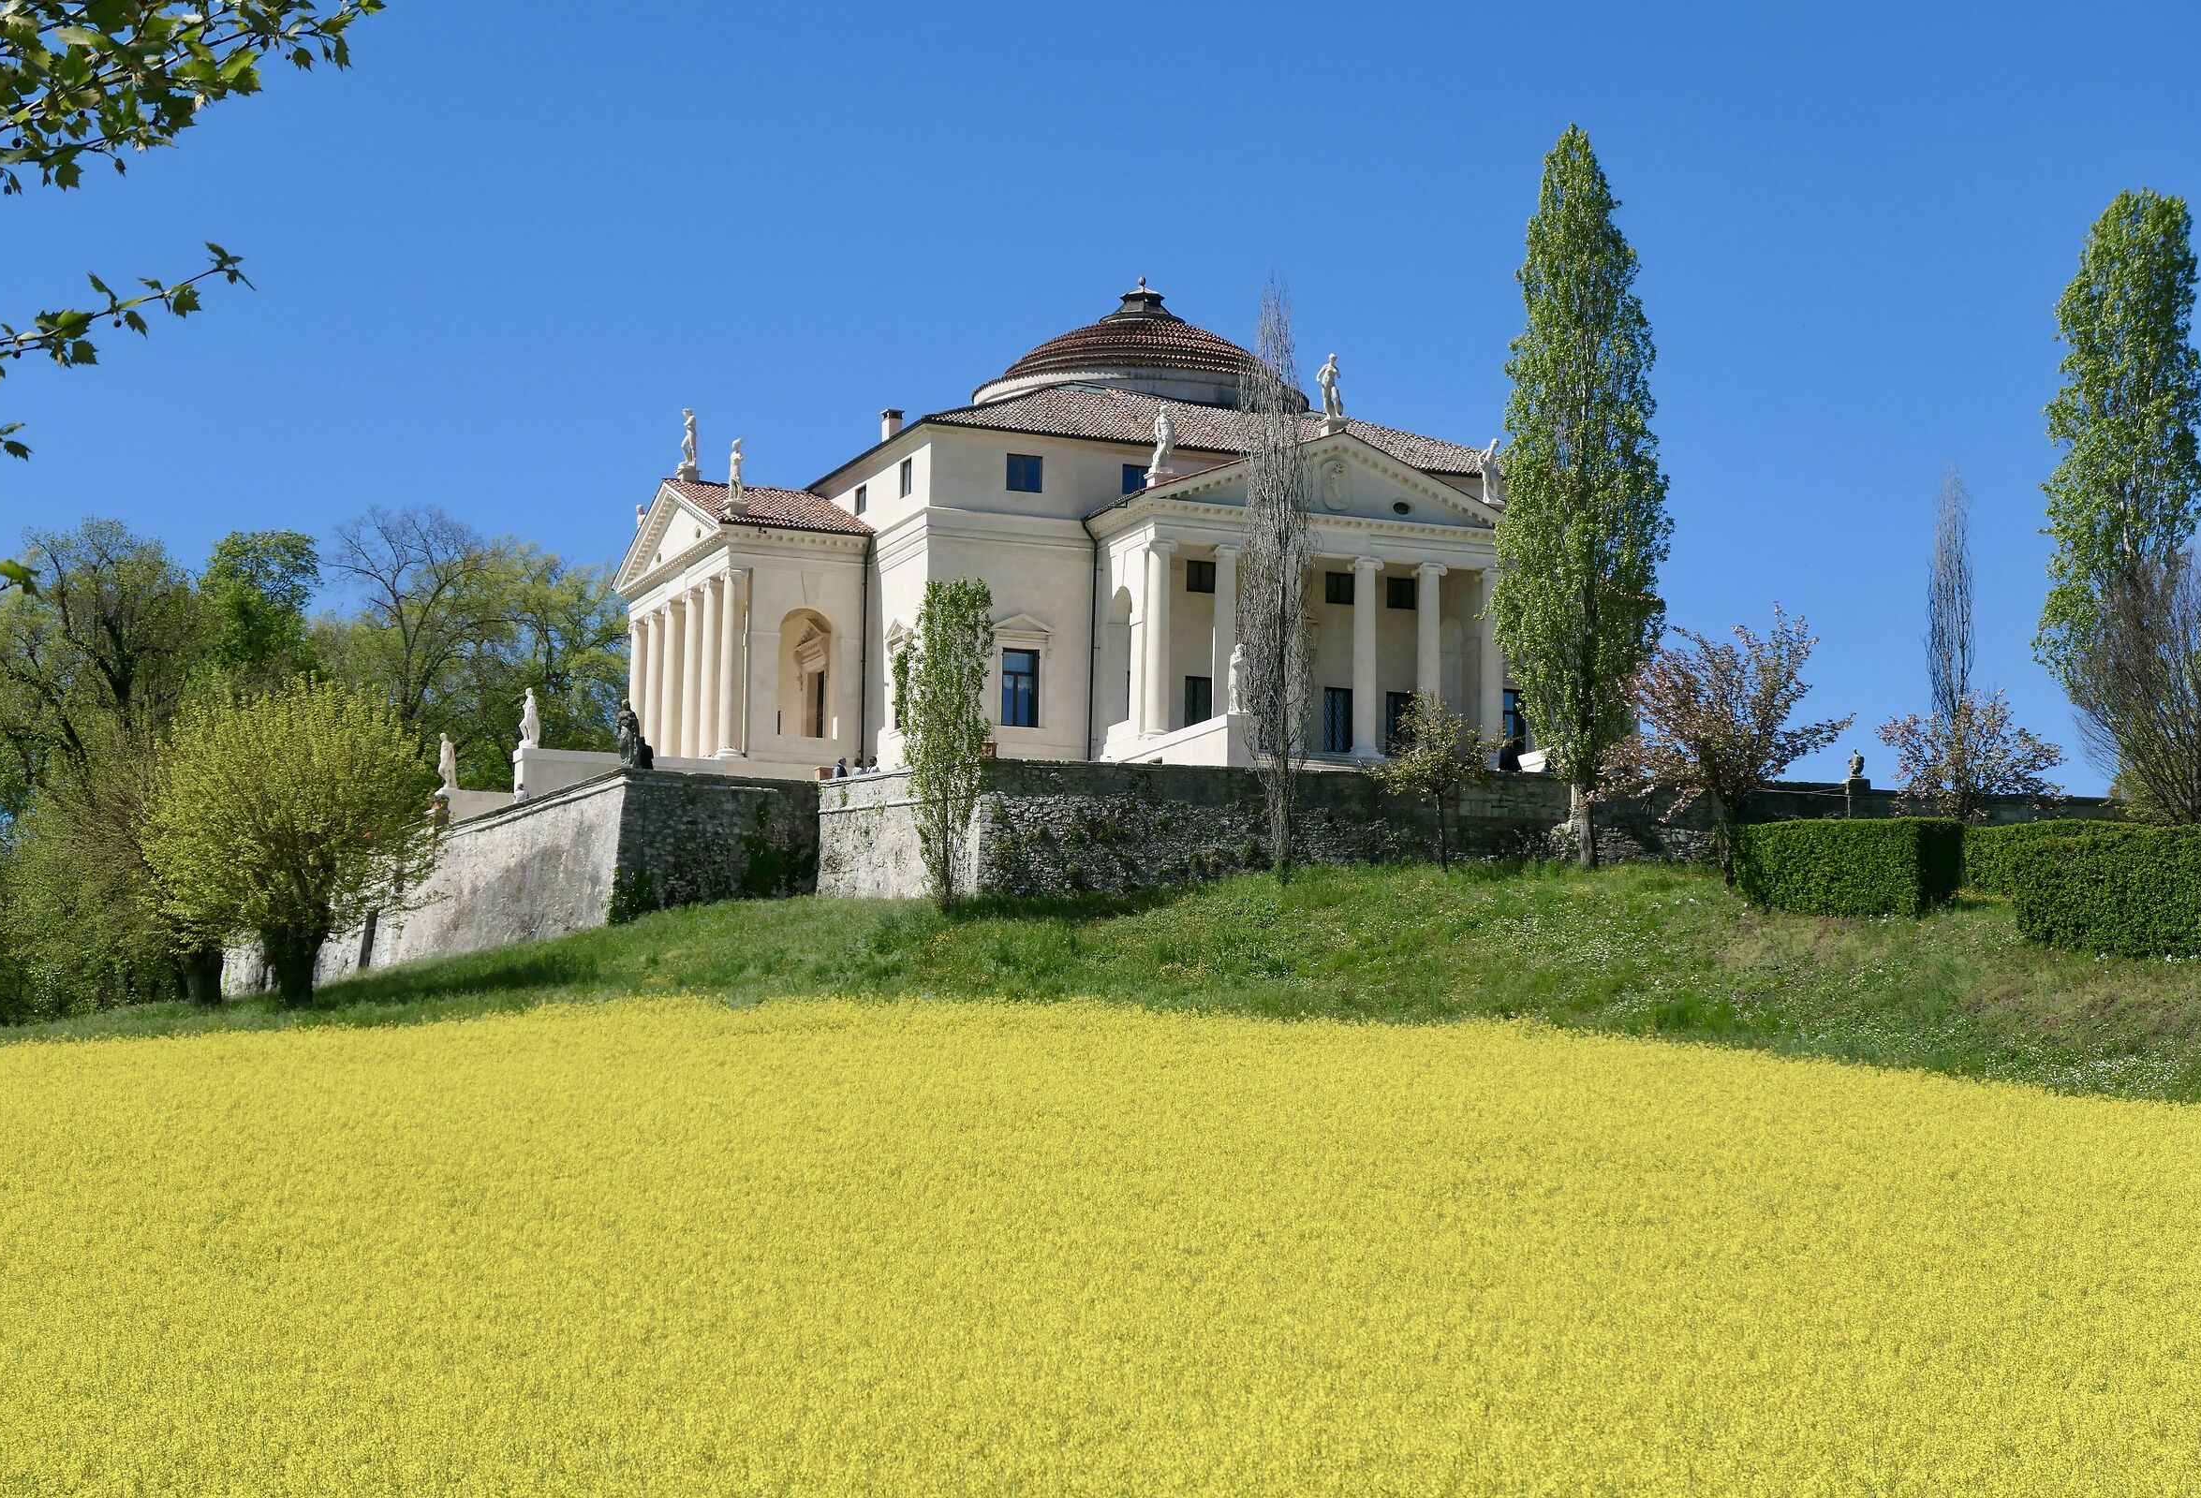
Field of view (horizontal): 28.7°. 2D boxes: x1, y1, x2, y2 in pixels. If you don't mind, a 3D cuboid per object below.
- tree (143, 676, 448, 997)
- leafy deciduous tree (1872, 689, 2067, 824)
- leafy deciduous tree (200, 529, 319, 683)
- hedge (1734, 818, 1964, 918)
[{"bbox_3d":[-22.398,2.509,120.635,8.260,9.260,7.850,2,-8,-10],"label":"tree"},{"bbox_3d":[24.258,0.901,120.349,5.150,5.100,4.890,-1,-8,11],"label":"leafy deciduous tree"},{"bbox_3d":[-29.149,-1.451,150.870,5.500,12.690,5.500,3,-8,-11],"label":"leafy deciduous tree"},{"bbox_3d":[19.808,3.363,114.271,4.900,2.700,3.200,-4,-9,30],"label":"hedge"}]

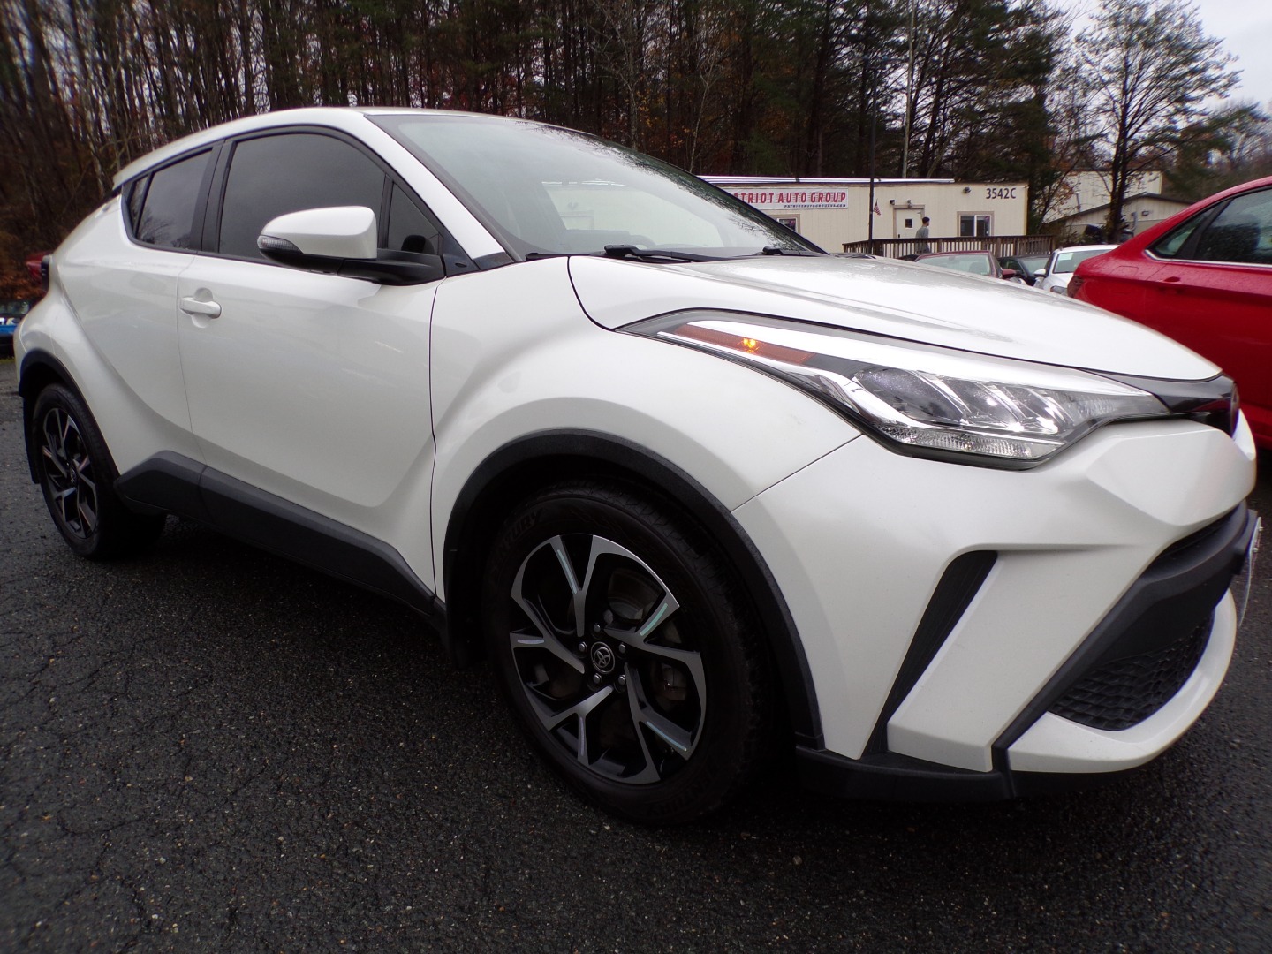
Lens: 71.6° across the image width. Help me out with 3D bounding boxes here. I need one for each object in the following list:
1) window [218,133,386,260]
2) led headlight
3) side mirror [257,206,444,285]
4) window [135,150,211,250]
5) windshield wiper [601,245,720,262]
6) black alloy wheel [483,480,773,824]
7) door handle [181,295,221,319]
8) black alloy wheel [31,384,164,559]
[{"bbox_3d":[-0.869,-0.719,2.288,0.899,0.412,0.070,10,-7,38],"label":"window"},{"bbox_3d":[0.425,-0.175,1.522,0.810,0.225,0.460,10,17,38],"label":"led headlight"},{"bbox_3d":[-0.591,-0.475,1.835,0.290,0.165,0.250,10,17,38],"label":"side mirror"},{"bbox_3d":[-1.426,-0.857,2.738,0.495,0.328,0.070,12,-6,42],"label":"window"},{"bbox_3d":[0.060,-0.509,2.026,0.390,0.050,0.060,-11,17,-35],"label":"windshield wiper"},{"bbox_3d":[-0.012,0.330,1.742,0.668,0.668,0.230,10,17,37],"label":"black alloy wheel"},{"bbox_3d":[-1.202,-0.467,2.422,0.210,0.048,0.050,10,17,38],"label":"door handle"},{"bbox_3d":[-2.061,-0.029,3.368,0.668,0.668,0.230,10,17,38],"label":"black alloy wheel"}]

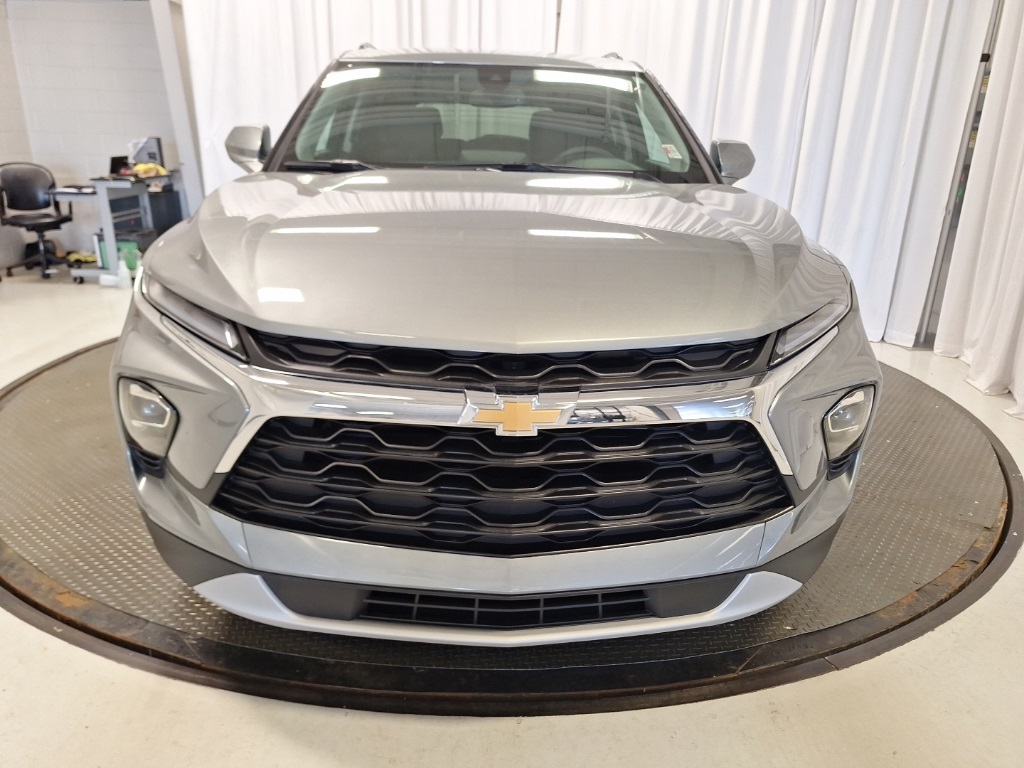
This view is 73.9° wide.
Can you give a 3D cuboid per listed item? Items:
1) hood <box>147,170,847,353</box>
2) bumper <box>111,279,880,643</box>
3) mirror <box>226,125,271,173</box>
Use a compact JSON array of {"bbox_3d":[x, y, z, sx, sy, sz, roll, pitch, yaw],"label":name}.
[{"bbox_3d":[-0.018,-0.400,1.789,1.700,0.300,1.280,0,19,-3],"label":"hood"},{"bbox_3d":[-0.009,0.156,1.557,1.860,0.710,0.600,0,19,-3],"label":"bumper"},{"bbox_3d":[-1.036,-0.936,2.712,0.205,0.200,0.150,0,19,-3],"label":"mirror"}]

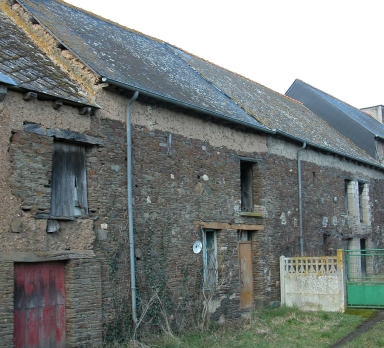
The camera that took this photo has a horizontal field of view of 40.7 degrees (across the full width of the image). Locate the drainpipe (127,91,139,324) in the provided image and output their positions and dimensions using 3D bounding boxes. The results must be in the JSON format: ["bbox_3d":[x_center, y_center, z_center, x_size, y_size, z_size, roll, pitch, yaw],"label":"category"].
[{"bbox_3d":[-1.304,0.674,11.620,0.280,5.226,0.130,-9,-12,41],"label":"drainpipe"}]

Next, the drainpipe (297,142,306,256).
[{"bbox_3d":[3.745,1.364,17.356,0.260,4.902,0.110,-9,-12,41],"label":"drainpipe"}]

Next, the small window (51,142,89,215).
[{"bbox_3d":[-2.495,0.120,10.677,0.050,1.471,0.864,-9,-12,41],"label":"small window"}]

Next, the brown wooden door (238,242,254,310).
[{"bbox_3d":[1.578,2.927,15.009,0.060,1.876,0.686,-9,-12,41],"label":"brown wooden door"}]

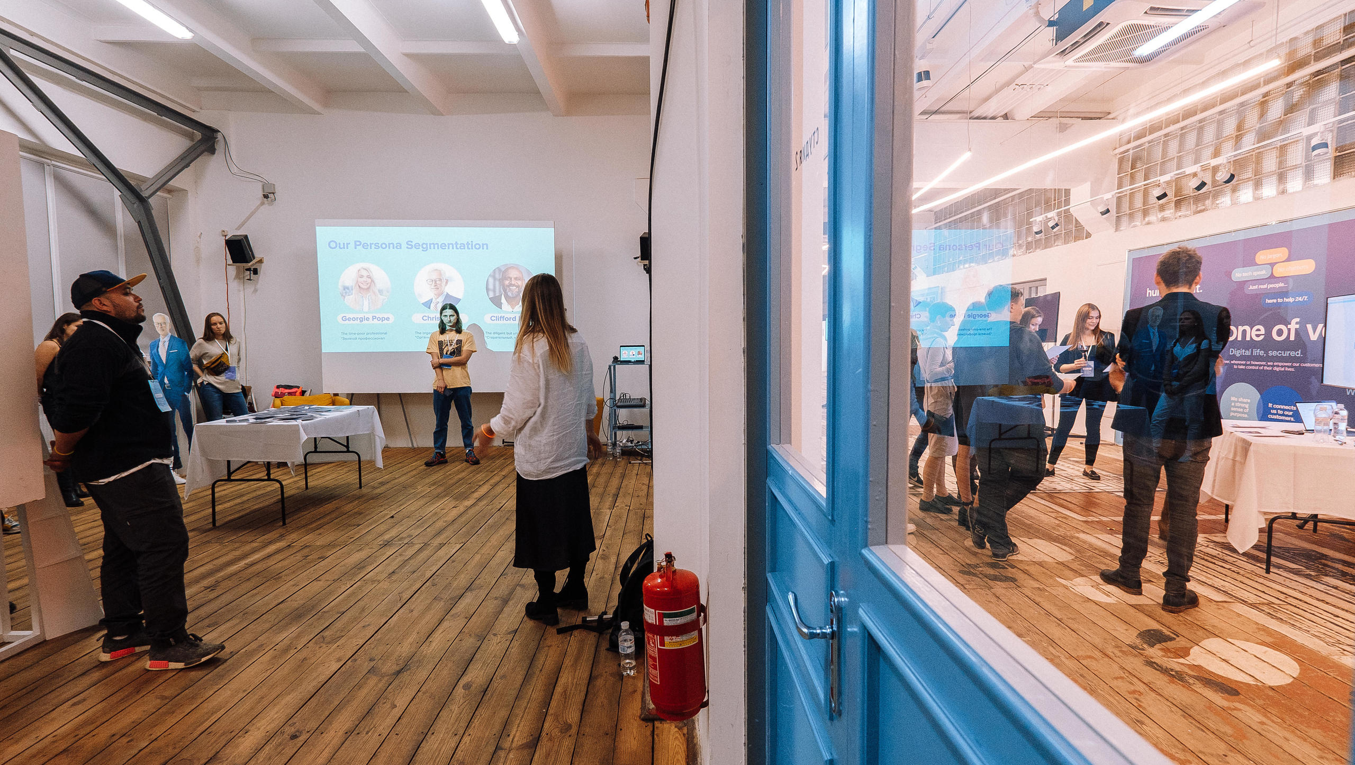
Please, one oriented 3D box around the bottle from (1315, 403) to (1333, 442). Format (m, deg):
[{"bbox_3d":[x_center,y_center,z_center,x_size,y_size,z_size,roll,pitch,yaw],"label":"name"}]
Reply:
[{"bbox_3d":[3.708,0.230,3.229,0.066,0.220,0.066,0,4,0],"label":"bottle"}]

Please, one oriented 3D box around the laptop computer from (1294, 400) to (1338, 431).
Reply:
[{"bbox_3d":[4.201,0.221,3.554,0.310,0.190,0.270,-1,4,-5],"label":"laptop computer"}]

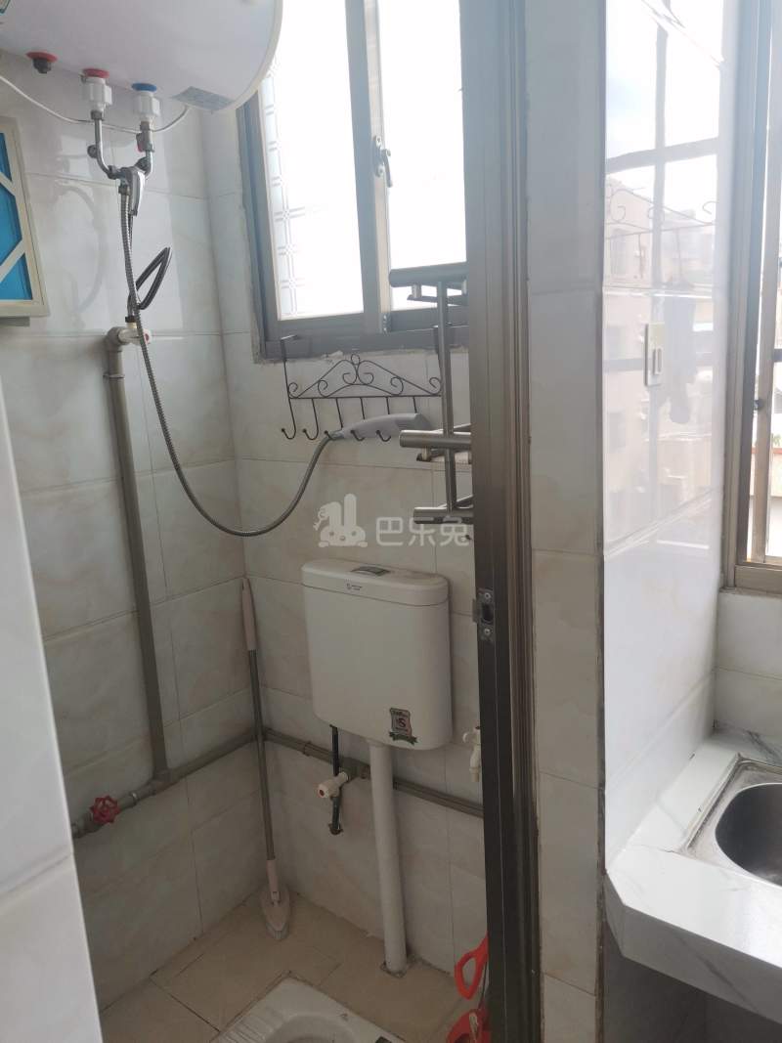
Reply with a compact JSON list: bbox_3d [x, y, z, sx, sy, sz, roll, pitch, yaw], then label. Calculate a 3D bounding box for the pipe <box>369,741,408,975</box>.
[{"bbox_3d":[-0.006,0.759,1.801,0.050,0.615,0.050,6,15,37],"label":"pipe"}]

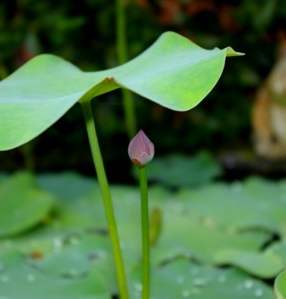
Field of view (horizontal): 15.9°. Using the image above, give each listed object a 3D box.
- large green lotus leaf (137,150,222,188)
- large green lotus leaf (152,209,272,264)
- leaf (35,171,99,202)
[{"bbox_3d":[0.081,0.044,2.270,0.191,0.050,0.191,0,17,0],"label":"large green lotus leaf"},{"bbox_3d":[0.128,0.165,1.945,0.236,0.035,0.236,0,17,0],"label":"large green lotus leaf"},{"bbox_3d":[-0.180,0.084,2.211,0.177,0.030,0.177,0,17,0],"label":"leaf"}]

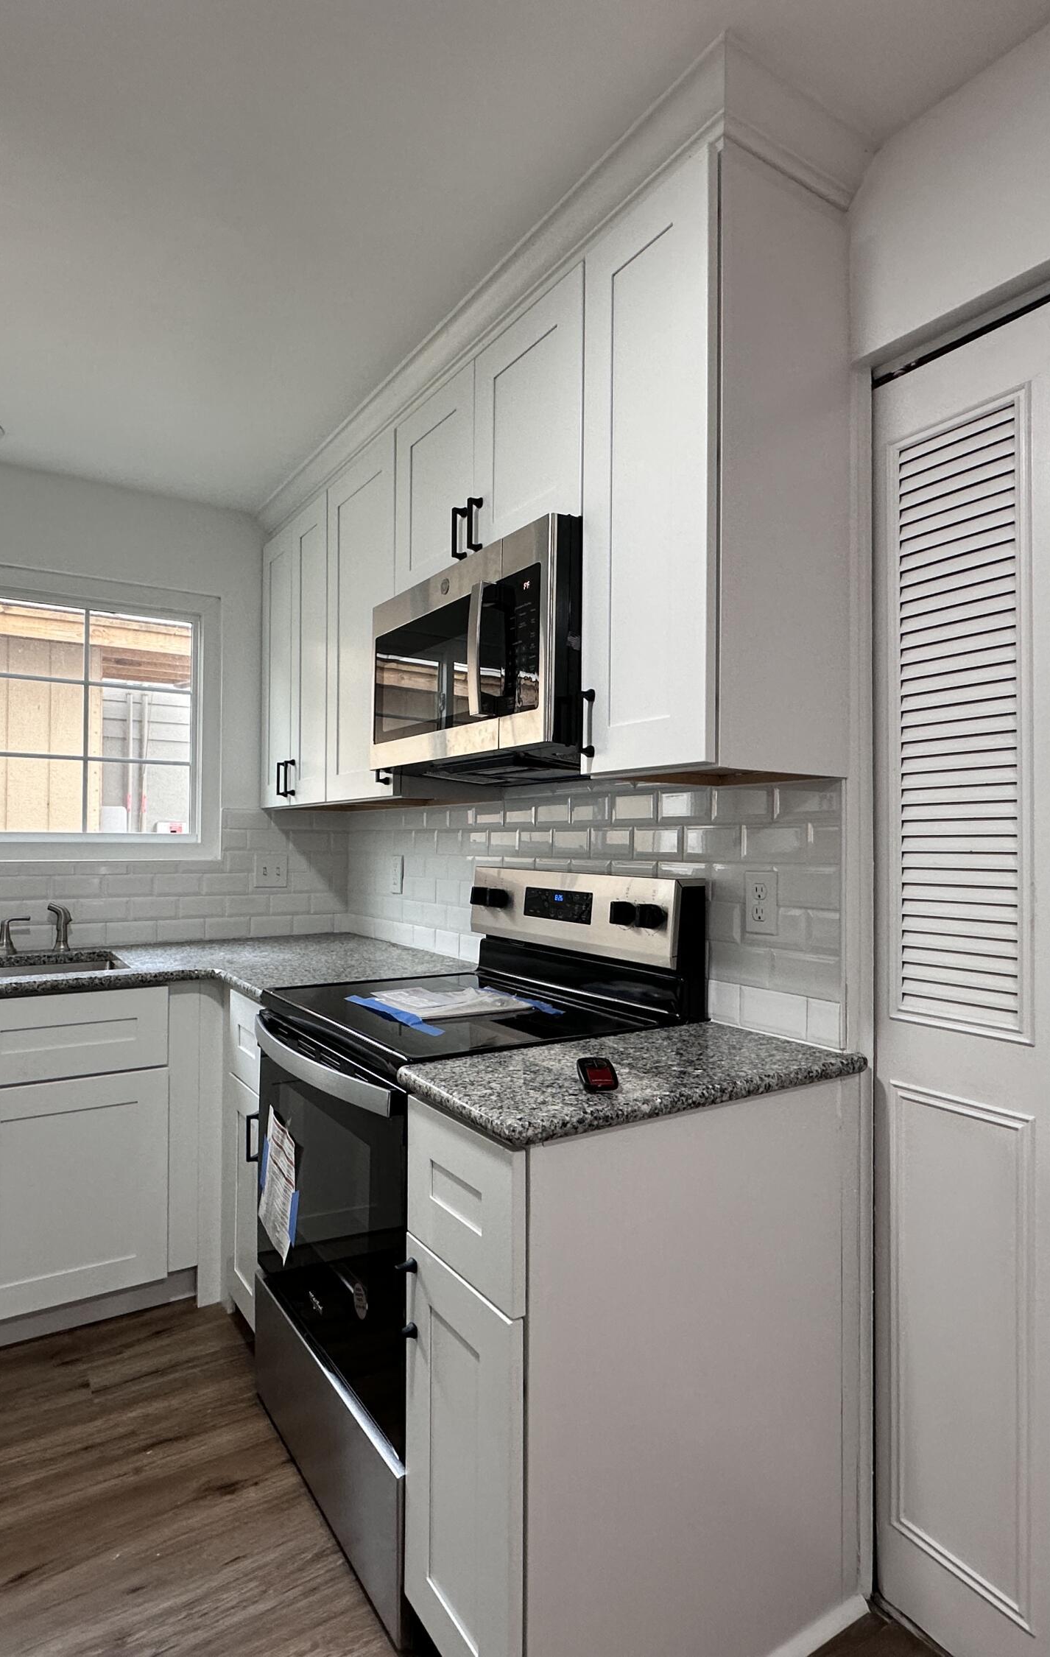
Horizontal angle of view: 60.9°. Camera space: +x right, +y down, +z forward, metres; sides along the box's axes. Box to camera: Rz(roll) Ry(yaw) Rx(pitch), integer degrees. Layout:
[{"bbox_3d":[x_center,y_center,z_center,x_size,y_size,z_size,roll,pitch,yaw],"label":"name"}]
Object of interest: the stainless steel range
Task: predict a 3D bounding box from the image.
[{"bbox_3d":[-0.140,0.688,1.849,0.697,1.182,0.756,1,-1,-33],"label":"stainless steel range"}]

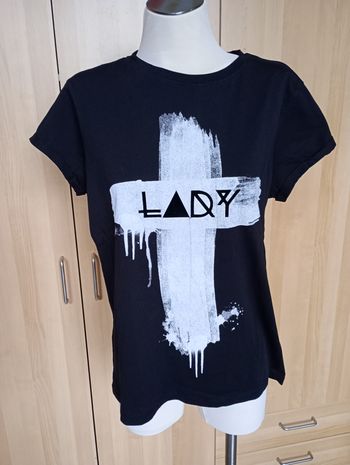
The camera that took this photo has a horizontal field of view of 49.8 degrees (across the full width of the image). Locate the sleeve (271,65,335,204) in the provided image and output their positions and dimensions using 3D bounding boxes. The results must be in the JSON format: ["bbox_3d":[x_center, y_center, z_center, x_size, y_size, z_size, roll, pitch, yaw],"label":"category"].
[{"bbox_3d":[0.239,-0.182,0.705,0.130,0.235,0.125,-1,17,0],"label":"sleeve"}]

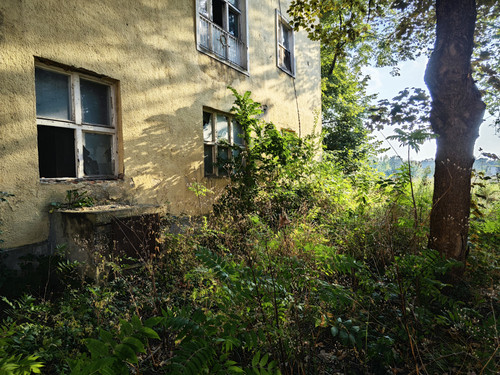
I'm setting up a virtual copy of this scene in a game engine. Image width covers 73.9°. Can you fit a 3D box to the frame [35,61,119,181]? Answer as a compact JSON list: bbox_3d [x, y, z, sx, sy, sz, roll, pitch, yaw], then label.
[{"bbox_3d":[-2.322,-0.816,4.471,0.120,1.410,1.210,0,3,28],"label":"frame"}]

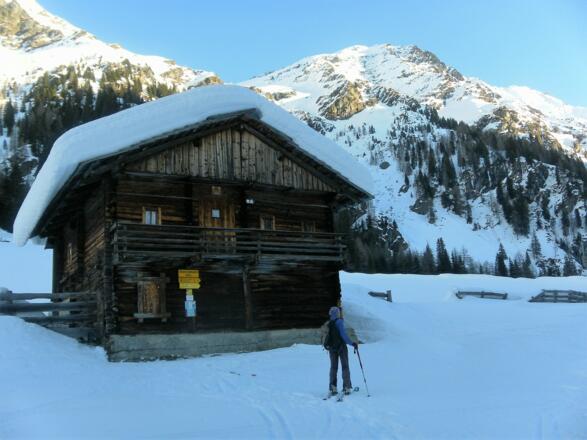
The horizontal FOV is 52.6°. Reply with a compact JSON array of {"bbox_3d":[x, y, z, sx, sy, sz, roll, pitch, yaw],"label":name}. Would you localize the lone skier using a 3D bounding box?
[{"bbox_3d":[0.925,2.614,11.900,0.570,1.740,0.520,-8,-13,23],"label":"lone skier"}]

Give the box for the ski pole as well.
[{"bbox_3d":[1.358,2.974,11.696,0.080,1.034,0.080,-26,-35,19],"label":"ski pole"}]

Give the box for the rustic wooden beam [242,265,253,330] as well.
[{"bbox_3d":[-1.533,2.597,19.719,0.200,2.122,0.200,2,-14,-28],"label":"rustic wooden beam"}]

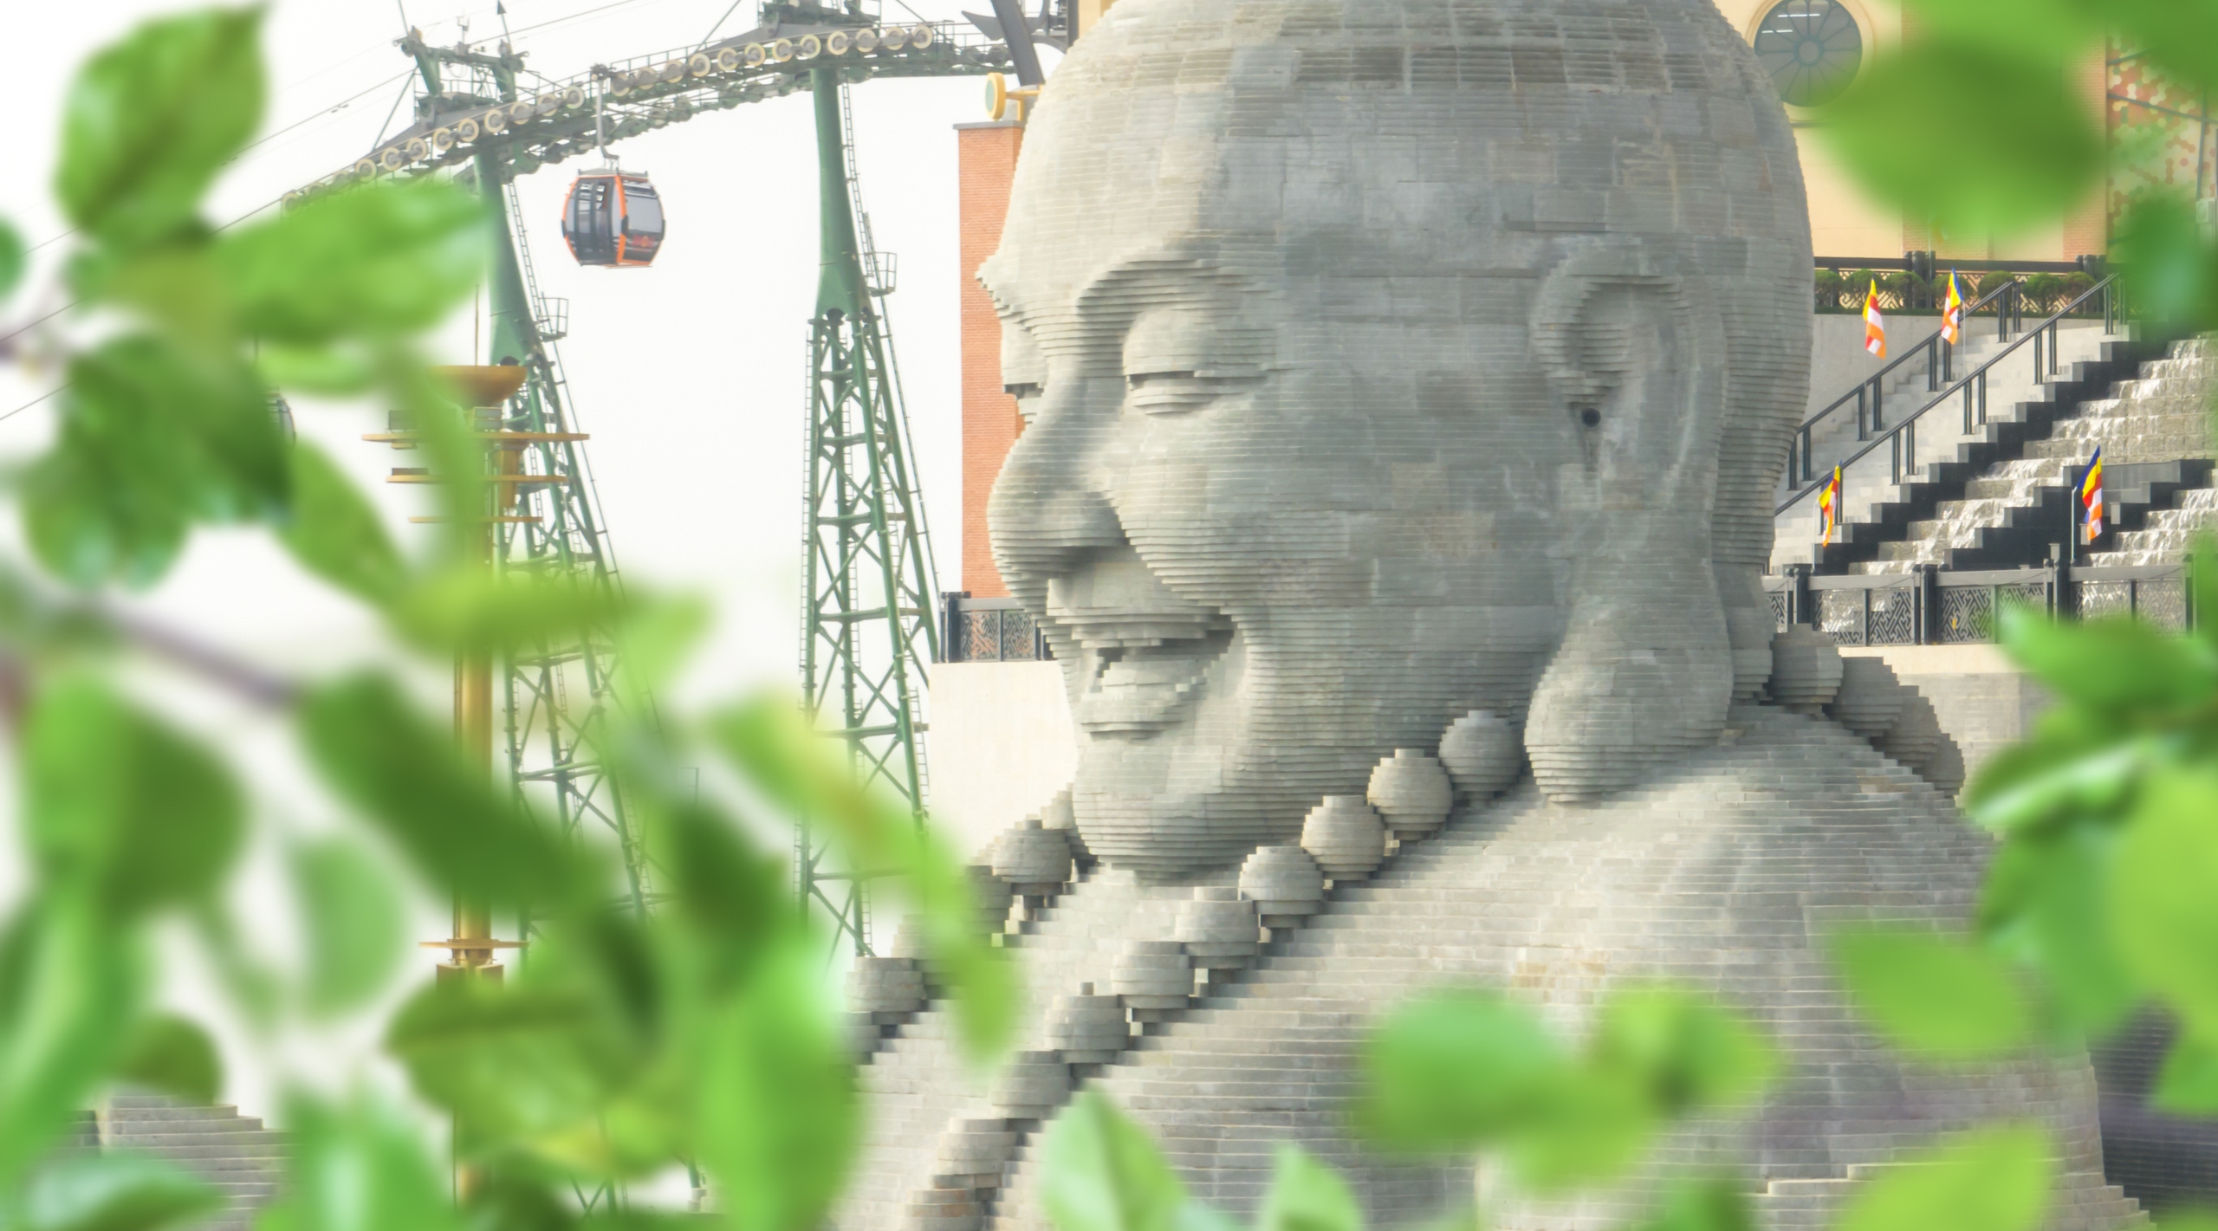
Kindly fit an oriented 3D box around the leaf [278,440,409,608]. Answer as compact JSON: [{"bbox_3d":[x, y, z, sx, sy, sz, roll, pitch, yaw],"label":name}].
[{"bbox_3d":[-0.282,-0.034,3.800,0.049,0.062,0.025,0,0,0],"label":"leaf"}]

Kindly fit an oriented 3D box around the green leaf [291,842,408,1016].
[{"bbox_3d":[-0.228,0.094,3.100,0.033,0.051,0.020,0,0,0],"label":"green leaf"}]

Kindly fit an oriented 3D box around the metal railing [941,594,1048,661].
[{"bbox_3d":[-1.972,0.229,182.000,2.100,1.220,0.150,0,0,-25],"label":"metal railing"}]

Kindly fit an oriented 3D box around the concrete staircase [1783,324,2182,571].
[{"bbox_3d":[14.176,-2.642,172.000,7.000,4.500,4.500,0,0,-38],"label":"concrete staircase"}]

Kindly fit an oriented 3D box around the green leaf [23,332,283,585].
[{"bbox_3d":[-0.332,-0.054,3.600,0.089,0.084,0.030,0,0,0],"label":"green leaf"}]

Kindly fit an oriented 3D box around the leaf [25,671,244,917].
[{"bbox_3d":[-0.283,0.052,3.000,0.060,0.069,0.025,0,0,0],"label":"leaf"}]

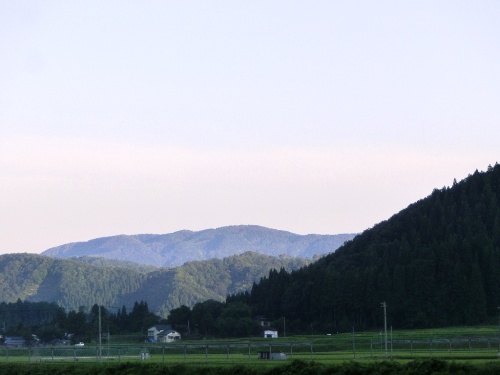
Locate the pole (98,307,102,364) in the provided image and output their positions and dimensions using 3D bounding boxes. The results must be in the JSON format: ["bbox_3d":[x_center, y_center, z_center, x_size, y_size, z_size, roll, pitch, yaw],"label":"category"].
[{"bbox_3d":[-25.360,24.970,370.000,0.340,10.000,0.340,-1,-4,0],"label":"pole"}]

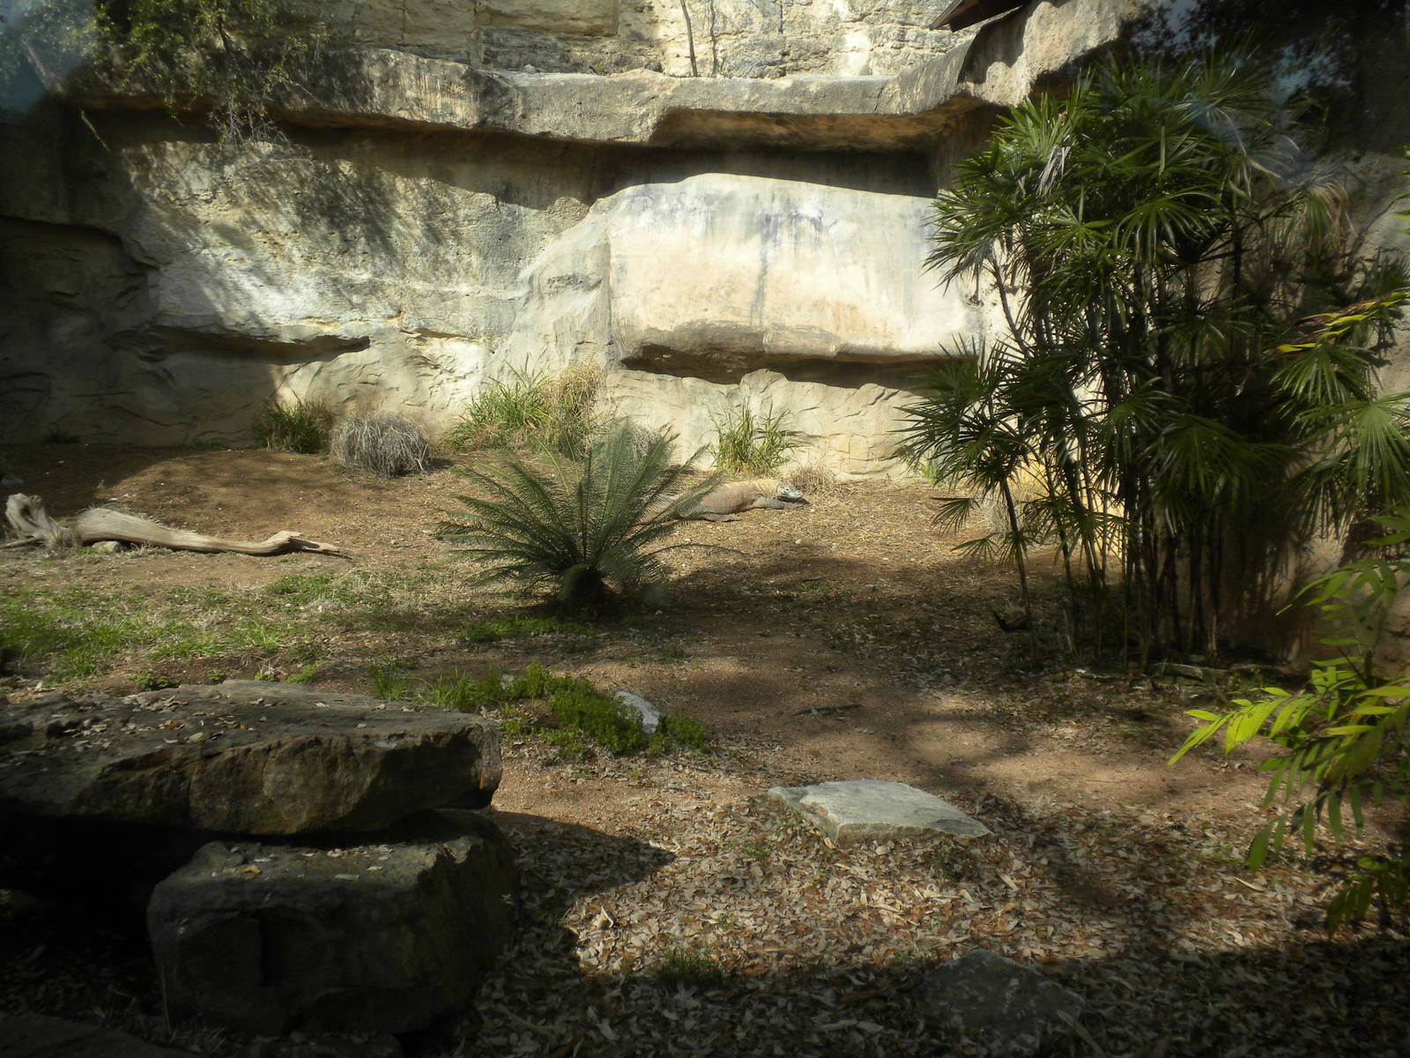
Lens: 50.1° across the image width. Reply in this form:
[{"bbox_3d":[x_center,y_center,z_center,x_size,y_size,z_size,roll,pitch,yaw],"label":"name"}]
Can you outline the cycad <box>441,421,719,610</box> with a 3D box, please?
[{"bbox_3d":[-0.640,-0.101,7.888,1.480,0.960,1.400,0,6,0],"label":"cycad"}]

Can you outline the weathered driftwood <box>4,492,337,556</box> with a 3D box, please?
[{"bbox_3d":[-3.420,-0.033,9.738,2.220,0.370,0.480,1,7,8],"label":"weathered driftwood"}]

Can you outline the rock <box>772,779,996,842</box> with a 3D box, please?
[{"bbox_3d":[0.515,0.824,4.511,0.550,0.080,0.470,-1,6,-7],"label":"rock"}]

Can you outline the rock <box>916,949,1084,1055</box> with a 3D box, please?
[{"bbox_3d":[0.635,1.005,3.223,0.310,0.080,0.310,6,9,45],"label":"rock"}]

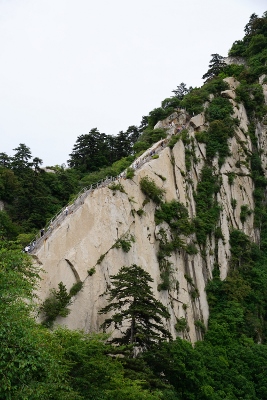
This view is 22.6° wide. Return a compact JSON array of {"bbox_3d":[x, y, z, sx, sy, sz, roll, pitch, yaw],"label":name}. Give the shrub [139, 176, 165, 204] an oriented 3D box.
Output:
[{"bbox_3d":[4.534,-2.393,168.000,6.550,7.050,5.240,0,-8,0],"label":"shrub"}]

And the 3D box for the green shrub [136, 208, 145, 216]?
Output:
[{"bbox_3d":[1.700,3.036,162.000,1.940,1.940,1.550,0,-8,0],"label":"green shrub"}]

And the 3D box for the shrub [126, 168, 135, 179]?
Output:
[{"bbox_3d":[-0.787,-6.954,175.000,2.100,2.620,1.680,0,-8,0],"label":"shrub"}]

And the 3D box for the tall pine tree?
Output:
[{"bbox_3d":[0.138,14.968,92.000,9.930,12.140,9.440,0,-8,0],"label":"tall pine tree"}]

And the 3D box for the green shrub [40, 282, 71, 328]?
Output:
[{"bbox_3d":[-14.386,19.458,123.000,5.530,8.480,4.430,0,-8,0],"label":"green shrub"}]

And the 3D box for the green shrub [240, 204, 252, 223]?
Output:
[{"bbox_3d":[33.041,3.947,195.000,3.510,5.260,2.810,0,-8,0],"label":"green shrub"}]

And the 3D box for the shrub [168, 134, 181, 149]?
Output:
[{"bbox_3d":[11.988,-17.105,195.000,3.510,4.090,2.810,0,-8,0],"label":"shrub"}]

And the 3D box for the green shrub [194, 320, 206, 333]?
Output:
[{"bbox_3d":[15.572,29.401,155.000,2.790,2.790,2.230,0,-8,0],"label":"green shrub"}]

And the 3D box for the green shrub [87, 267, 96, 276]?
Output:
[{"bbox_3d":[-8.502,14.474,135.000,2.020,2.020,1.620,0,-8,0],"label":"green shrub"}]

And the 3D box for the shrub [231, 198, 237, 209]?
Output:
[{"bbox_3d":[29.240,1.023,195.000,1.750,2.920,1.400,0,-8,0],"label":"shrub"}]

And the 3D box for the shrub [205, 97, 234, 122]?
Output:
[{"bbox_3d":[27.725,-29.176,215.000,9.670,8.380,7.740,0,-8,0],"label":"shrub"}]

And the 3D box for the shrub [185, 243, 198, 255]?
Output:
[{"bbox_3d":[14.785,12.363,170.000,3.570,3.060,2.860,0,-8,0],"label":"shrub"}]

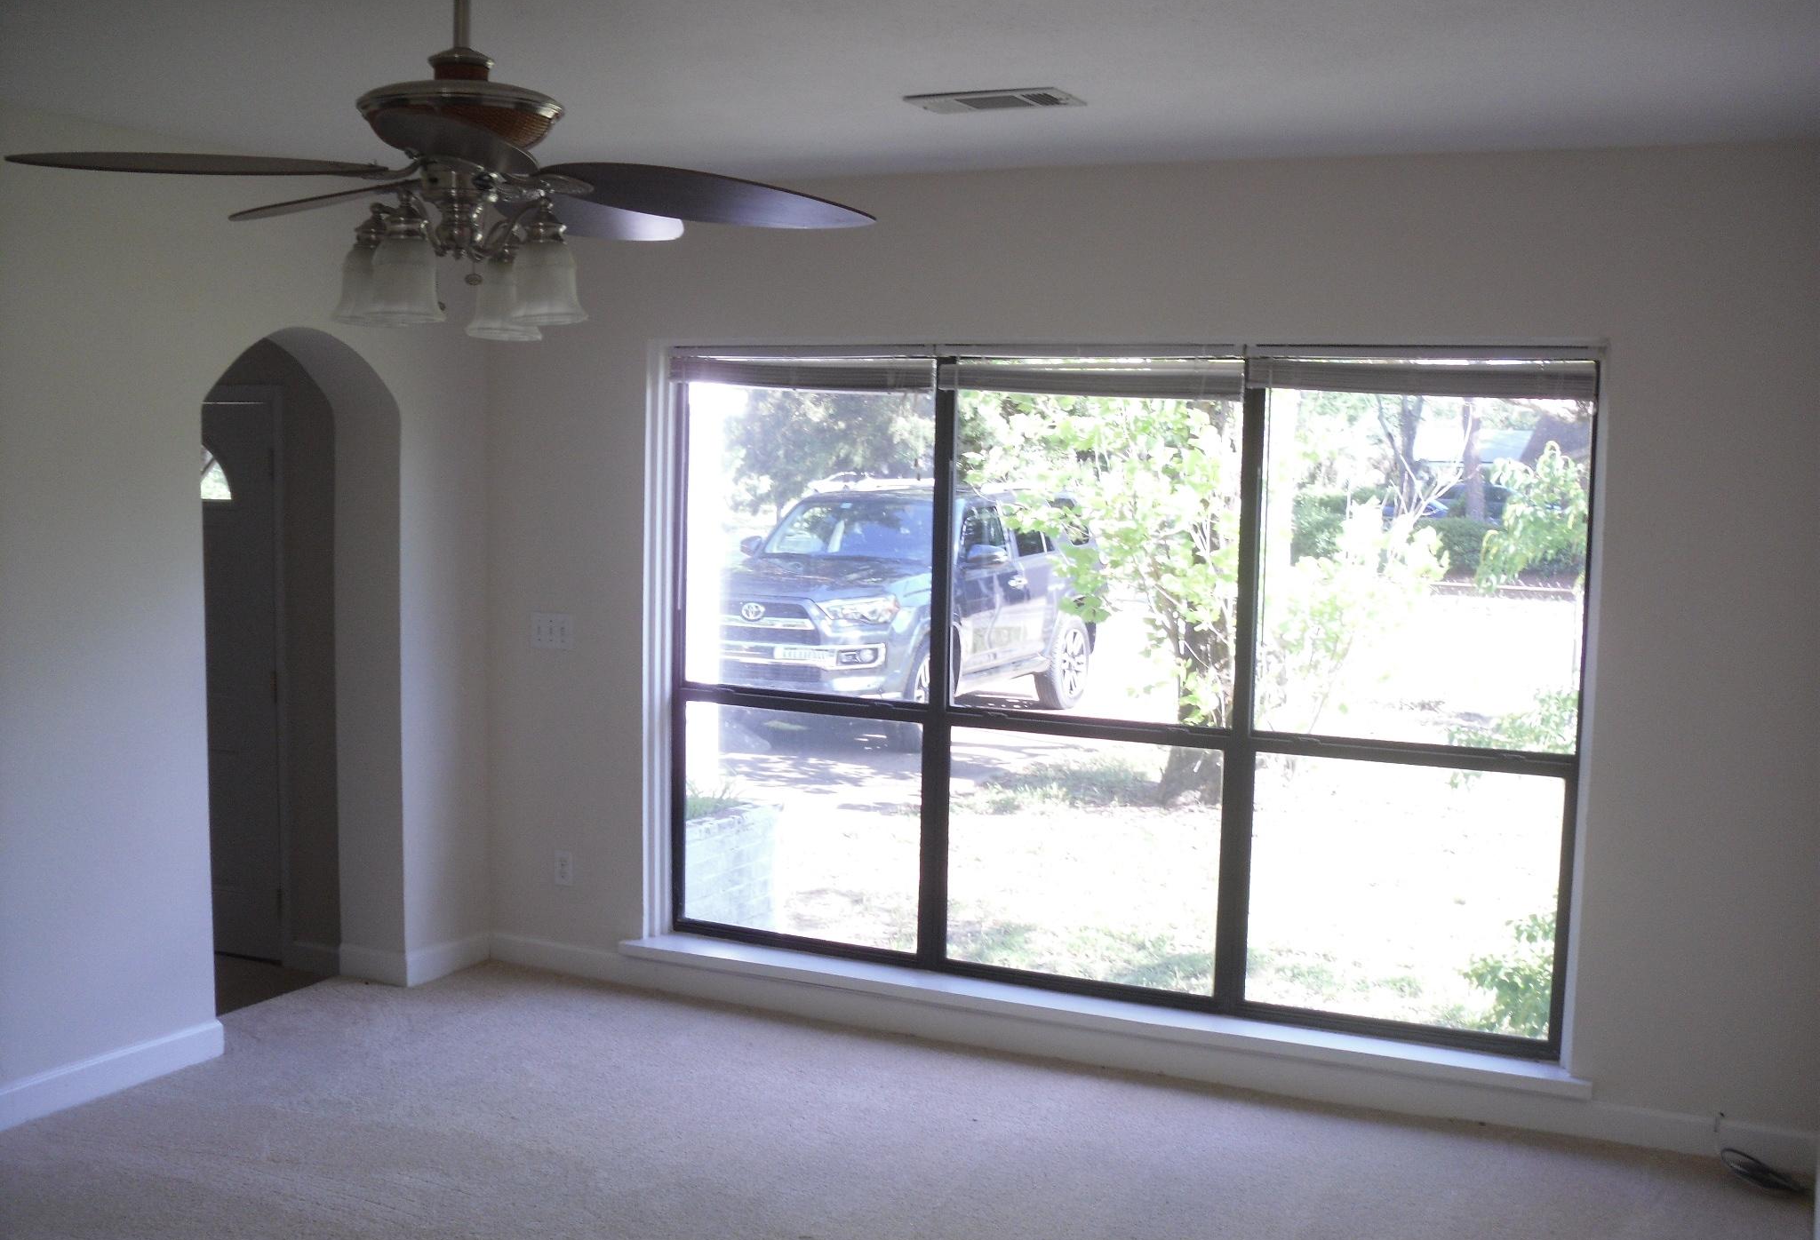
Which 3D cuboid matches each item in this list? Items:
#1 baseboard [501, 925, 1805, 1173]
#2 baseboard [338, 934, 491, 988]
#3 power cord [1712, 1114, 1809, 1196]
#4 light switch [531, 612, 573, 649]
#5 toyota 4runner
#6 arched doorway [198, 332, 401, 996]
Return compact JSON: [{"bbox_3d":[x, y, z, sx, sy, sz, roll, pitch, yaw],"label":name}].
[{"bbox_3d":[0.377,1.151,5.126,3.900,0.095,0.020,4,6,25],"label":"baseboard"},{"bbox_3d":[-1.582,1.052,5.830,0.275,0.092,0.370,4,6,25],"label":"baseboard"},{"bbox_3d":[1.984,1.243,4.293,0.210,0.115,0.150,4,6,25],"label":"power cord"},{"bbox_3d":[-1.113,0.035,5.716,0.163,0.115,0.015,4,6,25],"label":"light switch"},{"bbox_3d":[-0.027,-0.167,14.000,1.960,1.810,4.820,4,4,24],"label":"toyota 4runner"},{"bbox_3d":[-1.798,0.159,5.252,0.260,1.980,0.790,4,6,25],"label":"arched doorway"}]

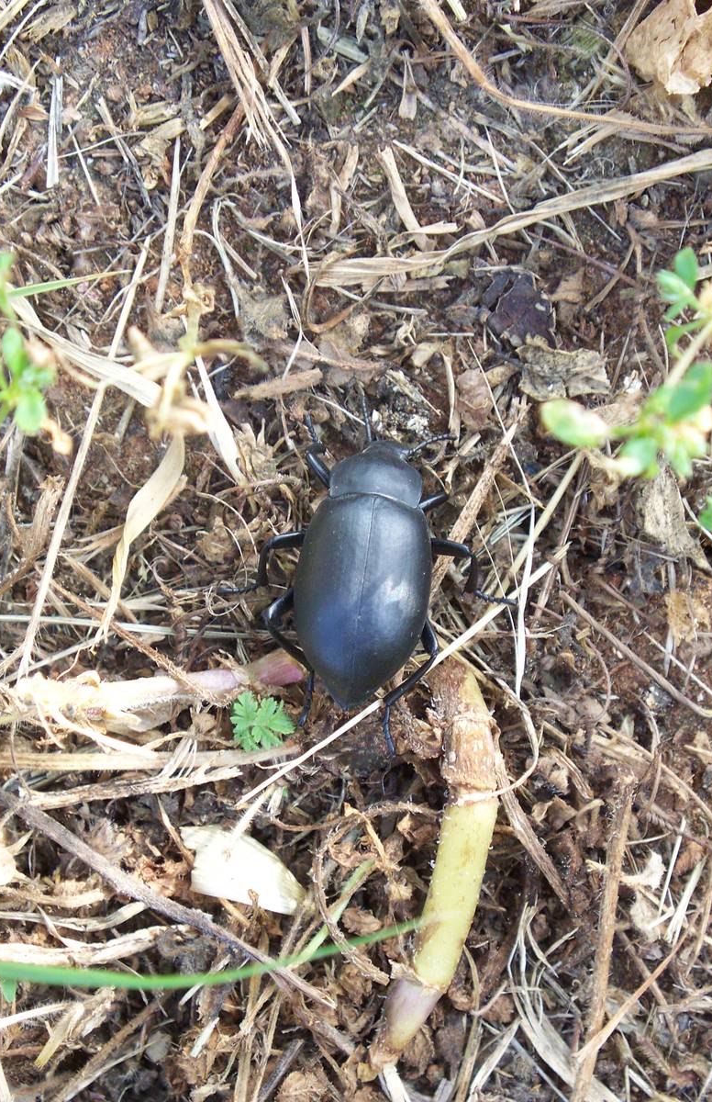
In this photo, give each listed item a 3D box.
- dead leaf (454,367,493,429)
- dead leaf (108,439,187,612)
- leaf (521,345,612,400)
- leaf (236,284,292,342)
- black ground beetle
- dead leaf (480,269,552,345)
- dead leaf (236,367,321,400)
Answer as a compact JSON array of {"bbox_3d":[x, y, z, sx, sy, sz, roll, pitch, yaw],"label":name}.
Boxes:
[{"bbox_3d":[0.011,-0.015,0.325,0.003,0.003,0.006,-5,70,-2],"label":"dead leaf"},{"bbox_3d":[-0.019,-0.002,0.316,0.004,0.008,0.018,20,71,7],"label":"dead leaf"},{"bbox_3d":[0.020,-0.017,0.326,0.009,0.003,0.005,1,70,0],"label":"leaf"},{"bbox_3d":[-0.009,-0.023,0.329,0.005,0.003,0.006,-1,70,0],"label":"leaf"},{"bbox_3d":[0.001,0.003,0.315,0.026,0.011,0.032,4,70,1],"label":"black ground beetle"},{"bbox_3d":[0.015,-0.024,0.328,0.007,0.003,0.008,1,70,0],"label":"dead leaf"},{"bbox_3d":[-0.007,-0.016,0.326,0.008,0.003,0.002,-17,71,-6],"label":"dead leaf"}]

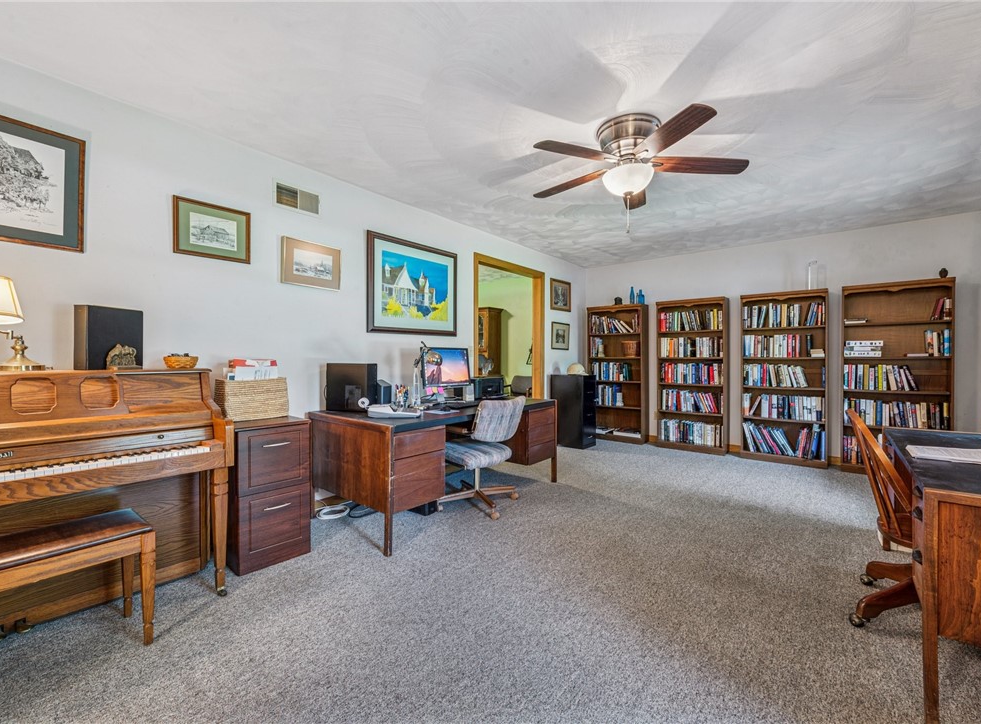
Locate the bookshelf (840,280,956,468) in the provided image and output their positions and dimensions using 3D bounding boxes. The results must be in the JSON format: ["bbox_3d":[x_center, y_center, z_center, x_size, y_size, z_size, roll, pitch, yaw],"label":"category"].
[{"bbox_3d":[3.846,0.173,4.026,0.757,1.809,0.258,0,1,39],"label":"bookshelf"}]

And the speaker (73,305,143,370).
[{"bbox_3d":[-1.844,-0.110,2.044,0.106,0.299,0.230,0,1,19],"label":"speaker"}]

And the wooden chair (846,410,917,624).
[{"bbox_3d":[1.851,0.676,1.732,0.590,0.870,0.520,1,1,45],"label":"wooden chair"}]

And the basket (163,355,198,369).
[{"bbox_3d":[-1.642,-0.001,2.235,0.155,0.070,0.155,0,1,39],"label":"basket"}]

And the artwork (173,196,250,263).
[{"bbox_3d":[-1.616,-0.762,2.476,0.025,0.318,0.400,0,1,39],"label":"artwork"}]

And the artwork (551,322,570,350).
[{"bbox_3d":[0.950,-0.334,5.605,0.025,0.355,0.470,0,1,39],"label":"artwork"}]

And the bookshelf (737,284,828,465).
[{"bbox_3d":[3.177,0.170,4.573,0.766,1.808,0.258,0,1,39],"label":"bookshelf"}]

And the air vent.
[{"bbox_3d":[-1.309,-1.108,2.886,0.022,0.185,0.351,0,1,39],"label":"air vent"}]

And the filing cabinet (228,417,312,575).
[{"bbox_3d":[-1.353,0.722,2.457,0.493,0.754,0.405,0,1,39],"label":"filing cabinet"}]

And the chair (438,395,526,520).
[{"bbox_3d":[-0.097,0.680,3.235,0.560,0.840,0.600,-1,1,-36],"label":"chair"}]

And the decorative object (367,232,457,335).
[{"bbox_3d":[-0.647,-0.635,3.692,0.031,0.800,1.005,0,1,39],"label":"decorative object"}]

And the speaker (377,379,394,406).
[{"bbox_3d":[-0.834,0.269,3.385,0.130,0.175,0.090,0,1,42],"label":"speaker"}]

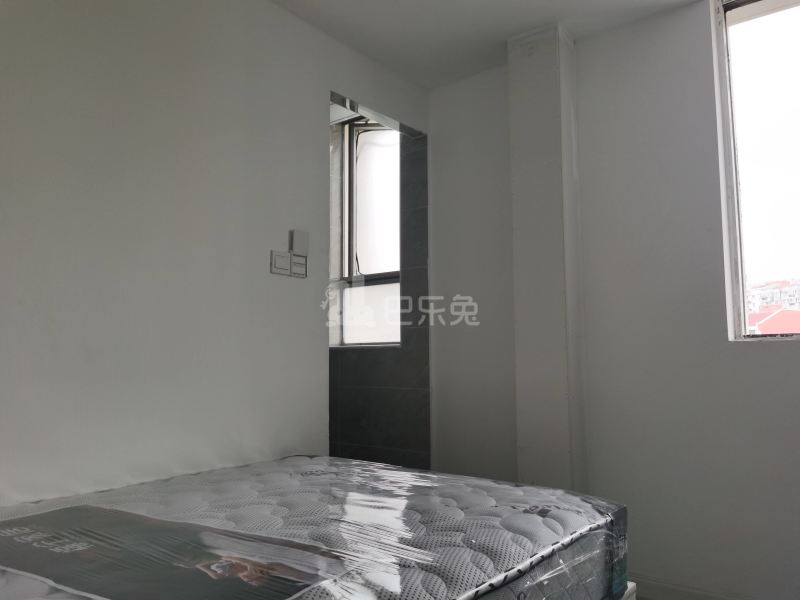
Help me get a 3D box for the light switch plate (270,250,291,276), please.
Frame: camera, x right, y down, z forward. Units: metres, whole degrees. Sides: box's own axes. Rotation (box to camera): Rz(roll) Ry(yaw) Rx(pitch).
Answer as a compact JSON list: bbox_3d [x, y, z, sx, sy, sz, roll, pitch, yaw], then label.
[{"bbox_3d":[-0.437,-0.134,2.291,0.011,0.086,0.086,-5,-7,38],"label":"light switch plate"}]

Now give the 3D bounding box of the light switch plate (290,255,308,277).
[{"bbox_3d":[-0.384,-0.128,2.358,0.011,0.086,0.086,-5,-7,38],"label":"light switch plate"}]

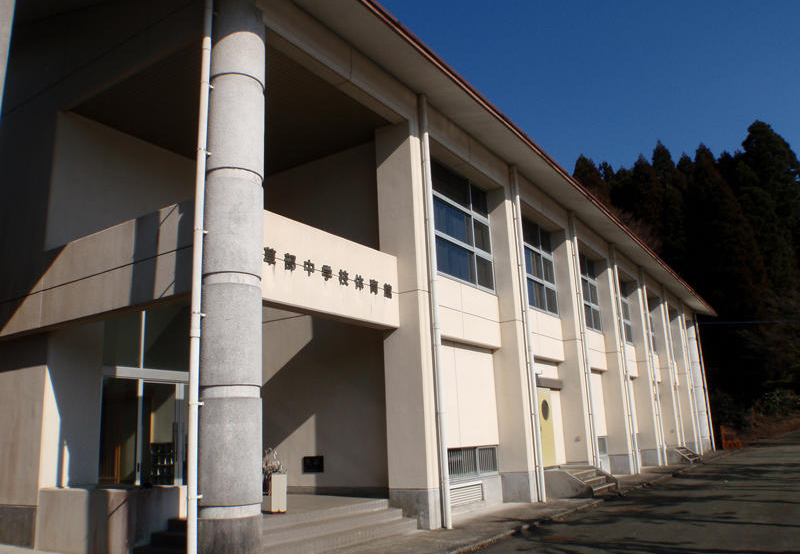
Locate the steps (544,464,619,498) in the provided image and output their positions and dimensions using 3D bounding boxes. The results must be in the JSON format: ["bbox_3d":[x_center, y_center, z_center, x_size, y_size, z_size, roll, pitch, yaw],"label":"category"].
[{"bbox_3d":[4.737,5.459,17.355,1.539,0.632,2.560,-11,-16,32],"label":"steps"}]

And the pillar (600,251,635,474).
[{"bbox_3d":[7.309,2.924,22.515,0.759,7.510,0.713,-11,-16,32],"label":"pillar"}]

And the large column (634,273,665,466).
[{"bbox_3d":[10.395,3.903,27.961,0.708,8.181,0.697,-11,-16,32],"label":"large column"}]

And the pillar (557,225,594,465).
[{"bbox_3d":[4.950,2.169,18.982,0.759,7.394,0.713,-11,-16,32],"label":"pillar"}]

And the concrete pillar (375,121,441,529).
[{"bbox_3d":[0.219,0.691,11.917,0.794,7.360,0.713,-11,-16,32],"label":"concrete pillar"}]

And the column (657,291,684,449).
[{"bbox_3d":[12.949,4.732,31.776,0.708,8.181,0.697,-11,-16,32],"label":"column"}]

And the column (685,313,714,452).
[{"bbox_3d":[16.721,5.990,36.577,0.736,7.498,0.736,-11,-16,32],"label":"column"}]

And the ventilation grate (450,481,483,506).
[{"bbox_3d":[1.428,4.710,14.028,0.097,0.356,1.620,-11,-16,32],"label":"ventilation grate"}]

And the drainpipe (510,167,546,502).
[{"bbox_3d":[3.234,1.166,16.372,0.113,8.554,0.113,-11,-16,32],"label":"drainpipe"}]

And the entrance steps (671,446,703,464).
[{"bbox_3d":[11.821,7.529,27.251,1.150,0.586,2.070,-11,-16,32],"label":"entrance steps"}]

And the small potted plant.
[{"bbox_3d":[-2.242,3.530,11.392,0.389,1.085,0.389,-11,-16,32],"label":"small potted plant"}]

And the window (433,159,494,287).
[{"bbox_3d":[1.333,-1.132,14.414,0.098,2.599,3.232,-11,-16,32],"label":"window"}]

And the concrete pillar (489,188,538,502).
[{"bbox_3d":[2.802,1.440,16.622,0.708,8.181,0.697,-11,-16,32],"label":"concrete pillar"}]

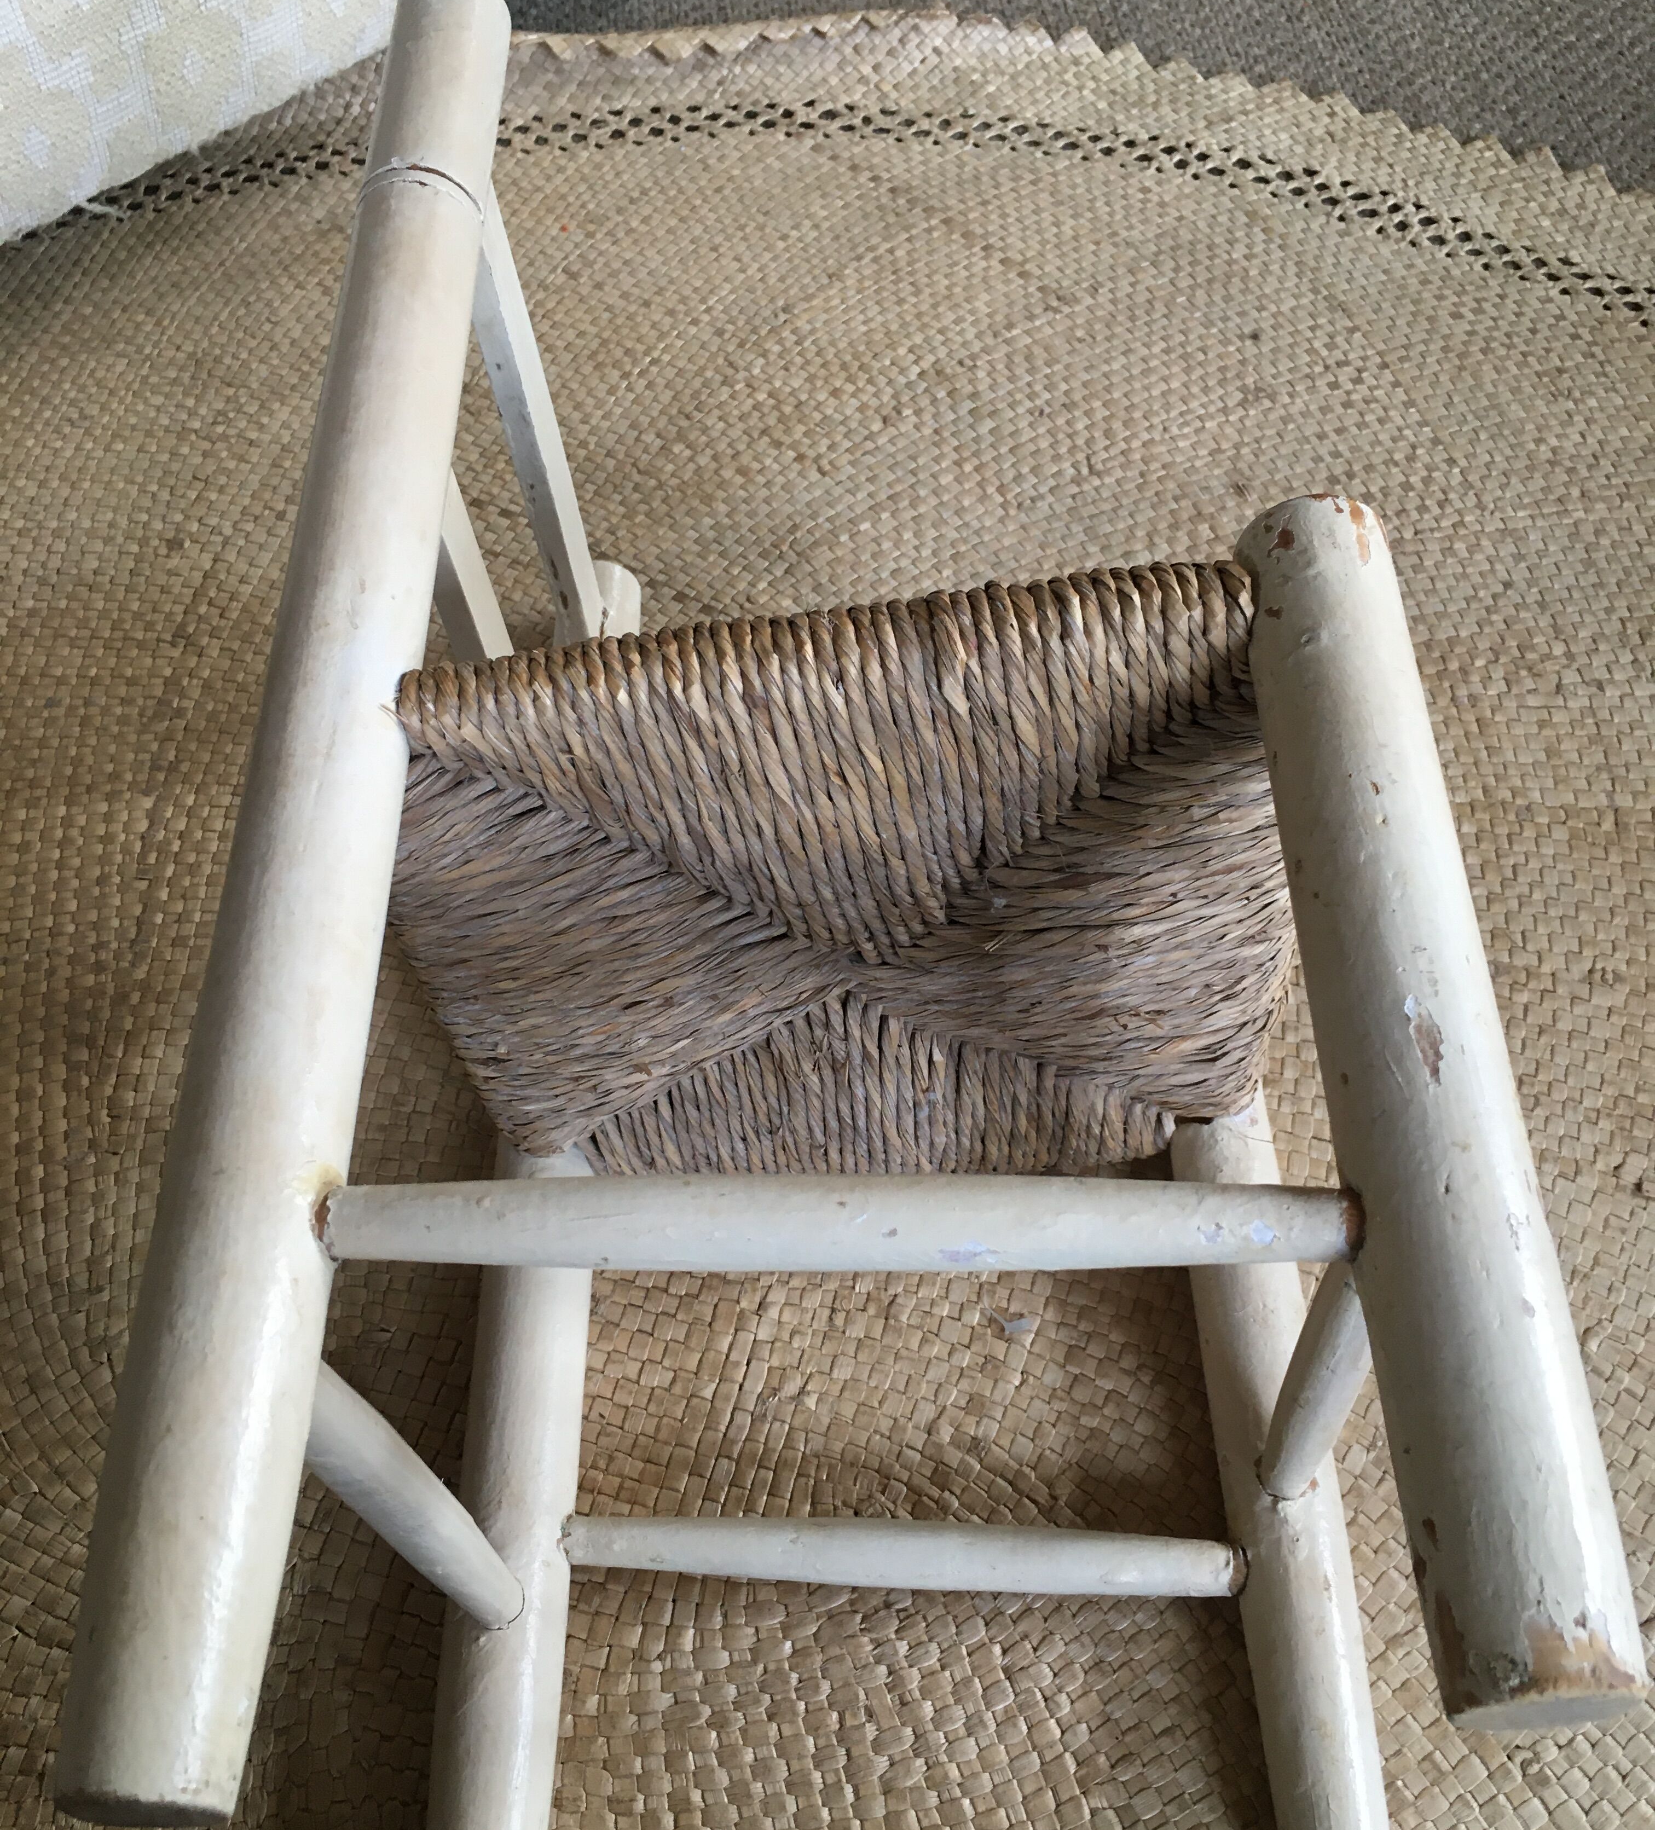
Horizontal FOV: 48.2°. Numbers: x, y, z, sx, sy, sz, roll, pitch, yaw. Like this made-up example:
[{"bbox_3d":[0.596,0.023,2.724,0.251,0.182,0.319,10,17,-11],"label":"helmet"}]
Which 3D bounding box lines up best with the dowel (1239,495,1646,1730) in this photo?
[{"bbox_3d":[0.125,0.021,0.399,0.038,0.038,0.278,-3,59,2],"label":"dowel"}]

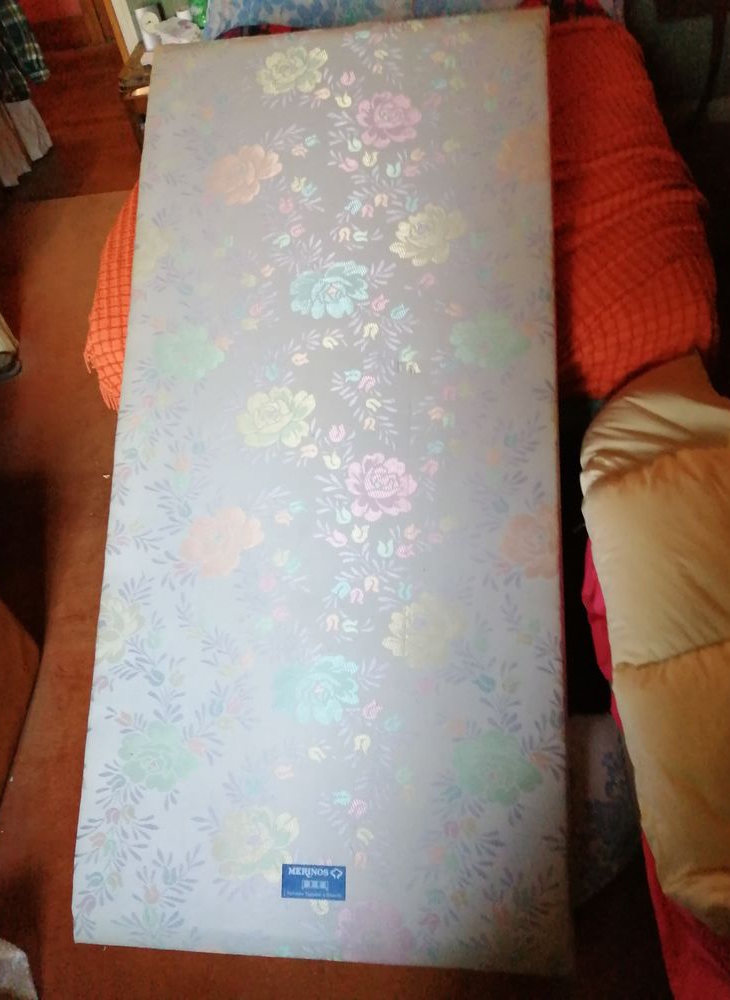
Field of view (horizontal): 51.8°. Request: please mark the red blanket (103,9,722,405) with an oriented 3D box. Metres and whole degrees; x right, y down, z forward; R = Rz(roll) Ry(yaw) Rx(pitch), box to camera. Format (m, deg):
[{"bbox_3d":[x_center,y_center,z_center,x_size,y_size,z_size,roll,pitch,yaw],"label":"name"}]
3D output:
[{"bbox_3d":[0.101,-0.848,2.142,1.420,0.330,1.460,-1,52,7],"label":"red blanket"}]

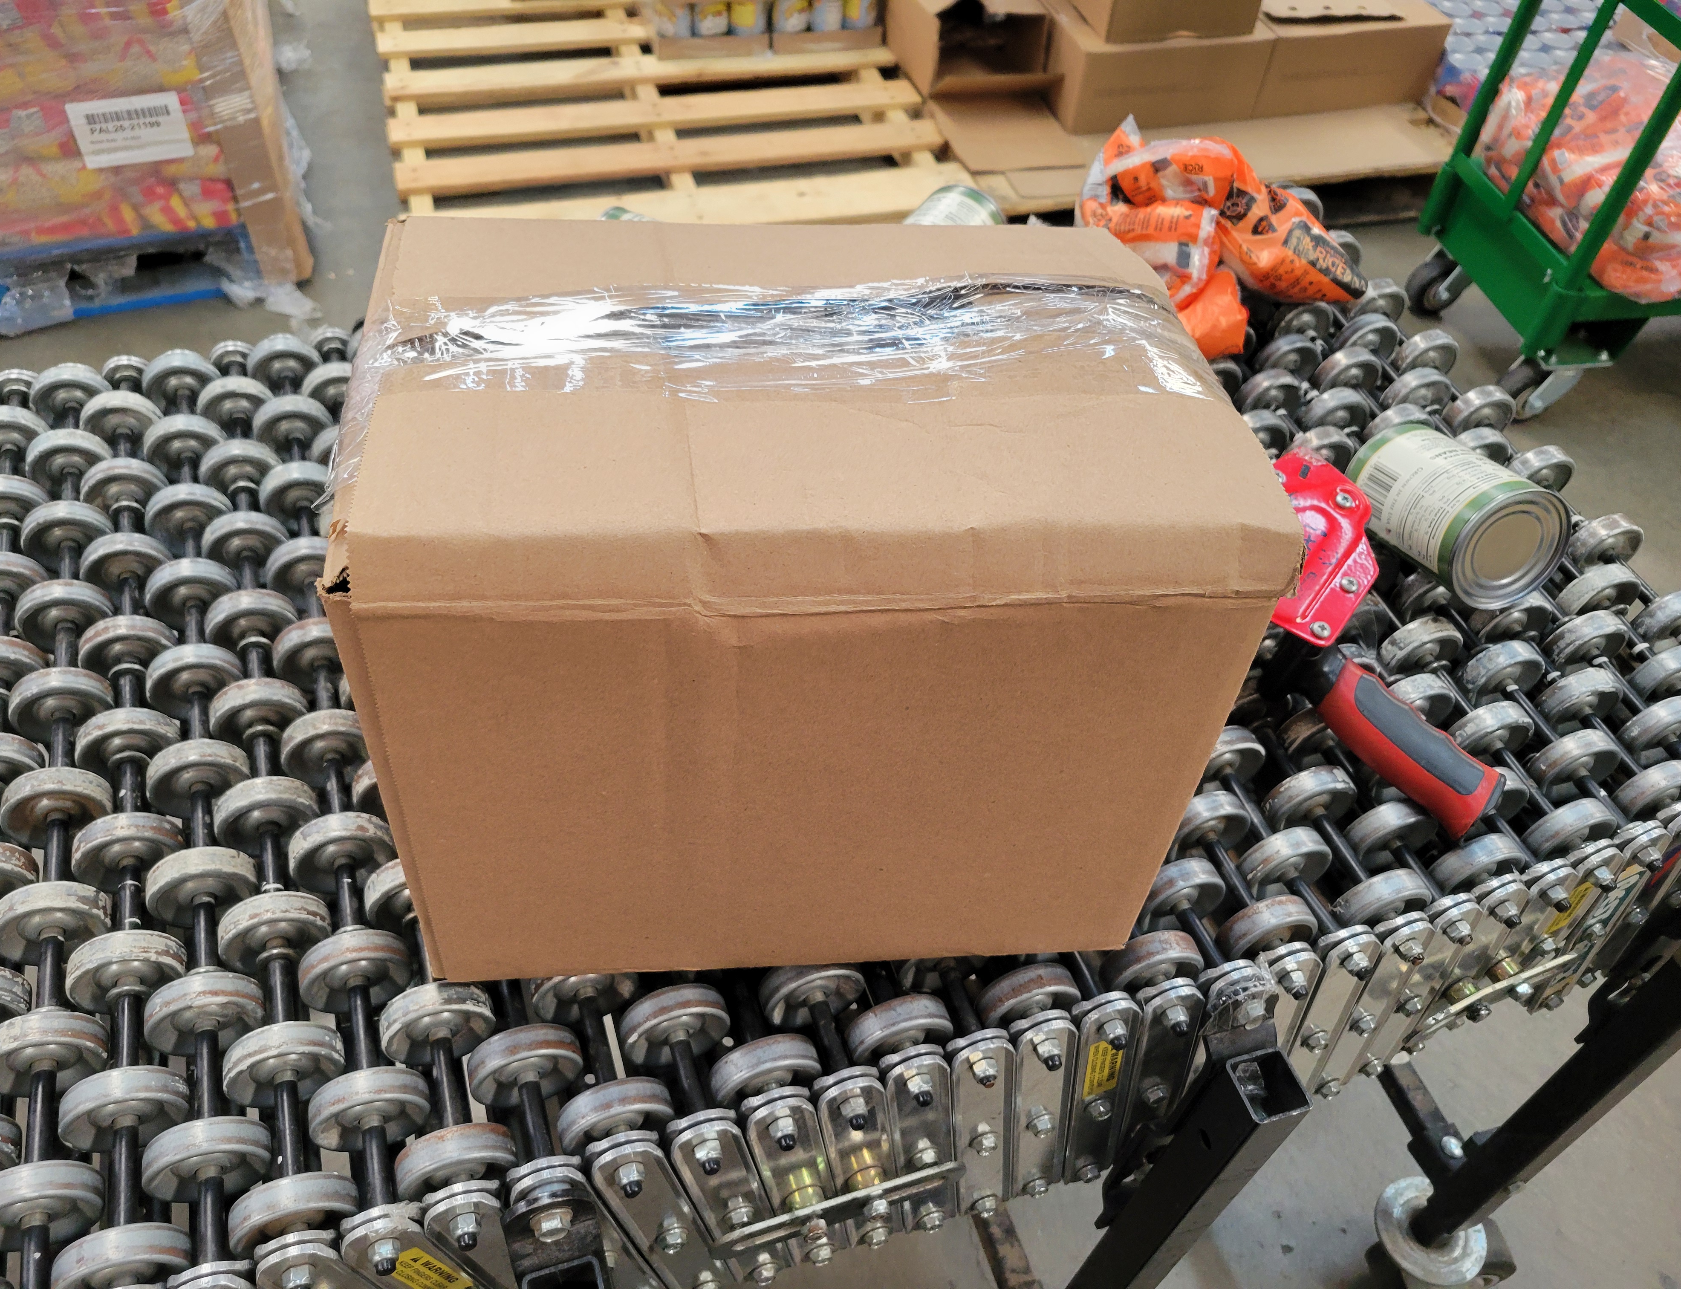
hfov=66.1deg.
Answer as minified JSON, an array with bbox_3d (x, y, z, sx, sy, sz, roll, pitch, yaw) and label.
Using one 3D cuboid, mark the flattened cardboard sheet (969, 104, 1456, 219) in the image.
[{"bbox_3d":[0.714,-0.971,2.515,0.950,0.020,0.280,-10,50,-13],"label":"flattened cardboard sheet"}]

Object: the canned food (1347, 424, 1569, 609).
[{"bbox_3d":[0.374,-0.081,0.792,0.075,0.075,0.114,-6,29,-10],"label":"canned food"}]

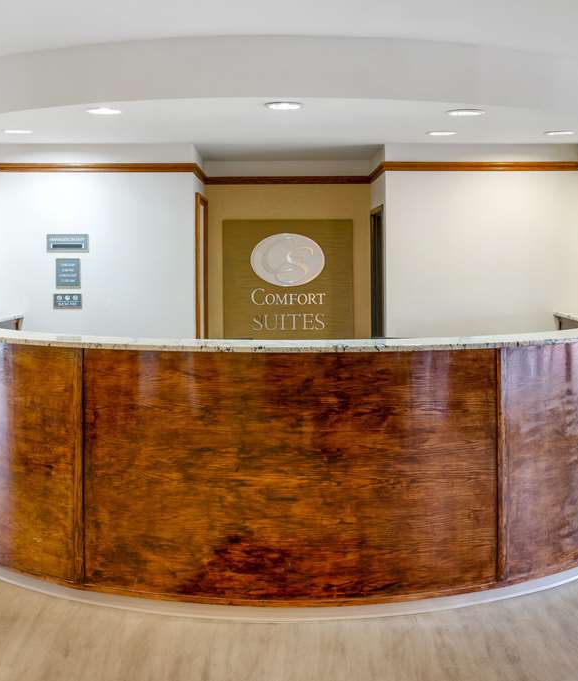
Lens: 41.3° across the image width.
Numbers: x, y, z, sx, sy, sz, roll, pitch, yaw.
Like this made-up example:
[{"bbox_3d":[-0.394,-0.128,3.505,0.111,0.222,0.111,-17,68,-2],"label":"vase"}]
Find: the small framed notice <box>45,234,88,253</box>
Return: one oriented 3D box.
[{"bbox_3d":[-1.432,-0.628,4.985,0.275,0.120,0.017,0,3,0],"label":"small framed notice"}]

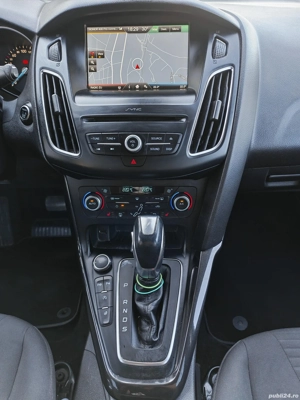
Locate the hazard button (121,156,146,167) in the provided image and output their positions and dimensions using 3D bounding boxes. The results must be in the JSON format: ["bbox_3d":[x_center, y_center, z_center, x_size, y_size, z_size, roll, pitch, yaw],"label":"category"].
[{"bbox_3d":[-0.026,-0.061,0.440,0.041,0.018,0.010,0,7,2],"label":"hazard button"}]

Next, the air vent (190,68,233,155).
[{"bbox_3d":[0.099,-0.143,0.449,0.066,0.142,0.027,7,1,-14],"label":"air vent"}]

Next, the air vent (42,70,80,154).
[{"bbox_3d":[-0.147,-0.143,0.460,0.066,0.142,0.027,-6,1,17],"label":"air vent"}]

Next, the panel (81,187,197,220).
[{"bbox_3d":[-0.022,0.004,0.498,0.211,0.058,0.025,0,0,2],"label":"panel"}]

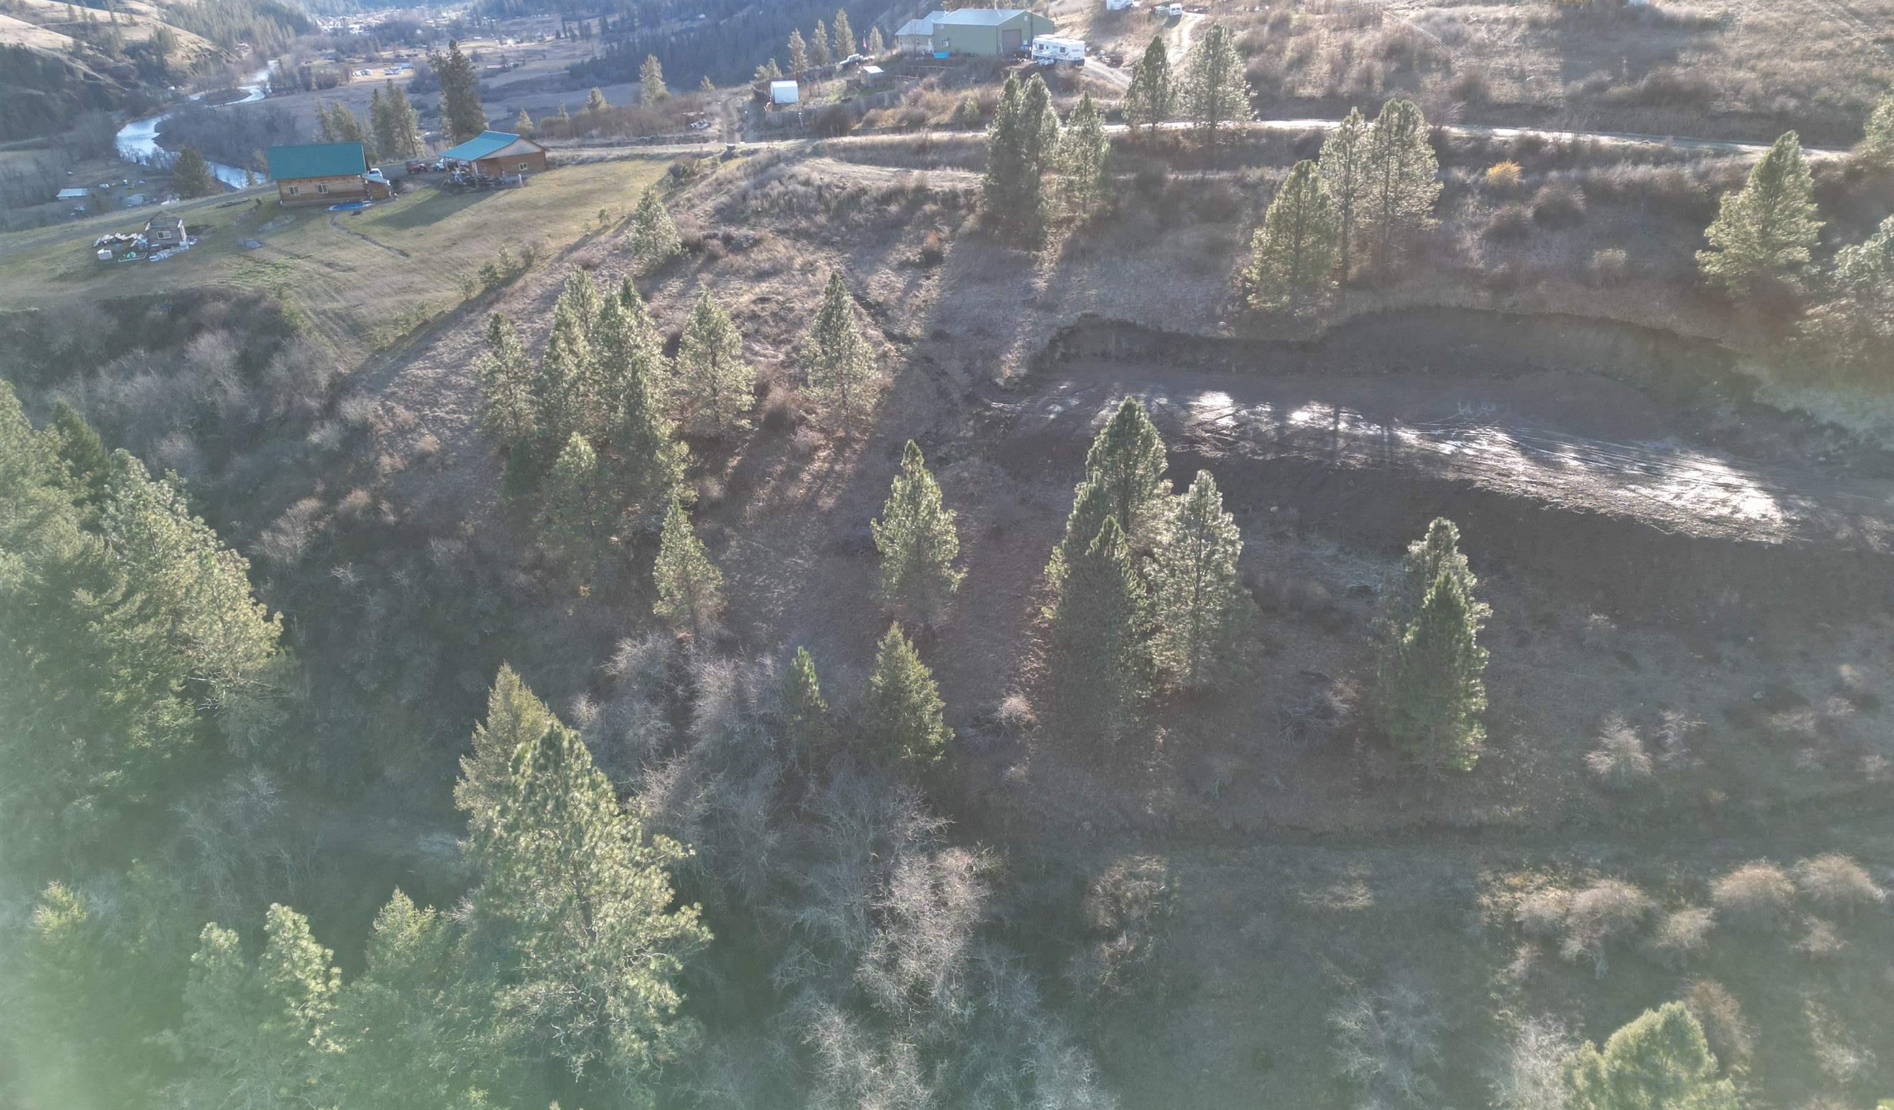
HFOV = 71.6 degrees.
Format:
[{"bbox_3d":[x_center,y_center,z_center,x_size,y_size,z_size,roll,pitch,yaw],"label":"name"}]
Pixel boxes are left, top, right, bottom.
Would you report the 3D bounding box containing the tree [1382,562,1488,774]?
[{"bbox_3d":[24.741,5.455,65.500,4.890,11.090,4.890,0,24,0],"label":"tree"}]

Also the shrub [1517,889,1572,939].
[{"bbox_3d":[22.667,13.583,49.937,2.000,1.700,2.000,-2,24,0],"label":"shrub"}]

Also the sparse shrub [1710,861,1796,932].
[{"bbox_3d":[37.880,15.606,61.500,3.340,2.290,3.340,0,24,0],"label":"sparse shrub"}]

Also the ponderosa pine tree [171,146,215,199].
[{"bbox_3d":[-184.495,-92.792,320.000,9.350,13.880,9.350,0,24,0],"label":"ponderosa pine tree"}]

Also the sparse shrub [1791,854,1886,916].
[{"bbox_3d":[48.880,18.090,72.000,5.190,3.120,4.150,0,24,0],"label":"sparse shrub"}]

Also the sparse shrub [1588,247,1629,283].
[{"bbox_3d":[51.078,-22.337,101.000,2.720,2.540,2.720,0,24,0],"label":"sparse shrub"}]

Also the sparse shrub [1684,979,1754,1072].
[{"bbox_3d":[25.719,15.541,43.742,2.500,3.000,2.500,-2,24,0],"label":"sparse shrub"}]

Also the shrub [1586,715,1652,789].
[{"bbox_3d":[27.713,8.034,54.121,2.600,2.700,2.600,-2,24,0],"label":"shrub"}]

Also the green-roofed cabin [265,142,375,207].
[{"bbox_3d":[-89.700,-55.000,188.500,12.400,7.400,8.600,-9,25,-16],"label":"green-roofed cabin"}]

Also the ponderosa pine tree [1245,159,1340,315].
[{"bbox_3d":[24.595,-22.683,93.143,6.500,10.300,6.500,-2,24,0],"label":"ponderosa pine tree"}]

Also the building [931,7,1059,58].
[{"bbox_3d":[6.898,-75.546,189.242,12.500,5.700,11.500,20,32,40],"label":"building"}]

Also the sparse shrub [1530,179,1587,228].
[{"bbox_3d":[56.770,-32.650,122.000,5.360,4.290,5.090,0,24,0],"label":"sparse shrub"}]

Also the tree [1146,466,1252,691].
[{"bbox_3d":[13.231,1.180,68.000,5.210,11.750,5.210,0,24,0],"label":"tree"}]

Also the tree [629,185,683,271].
[{"bbox_3d":[-32.747,-36.323,146.111,5.850,9.252,5.850,-7,24,-11],"label":"tree"}]

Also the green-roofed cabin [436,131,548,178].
[{"bbox_3d":[-62.908,-56.120,184.000,9.600,5.200,12.000,17,29,33],"label":"green-roofed cabin"}]

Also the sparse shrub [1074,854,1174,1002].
[{"bbox_3d":[7.956,16.068,58.500,4.530,5.800,4.530,0,24,0],"label":"sparse shrub"}]

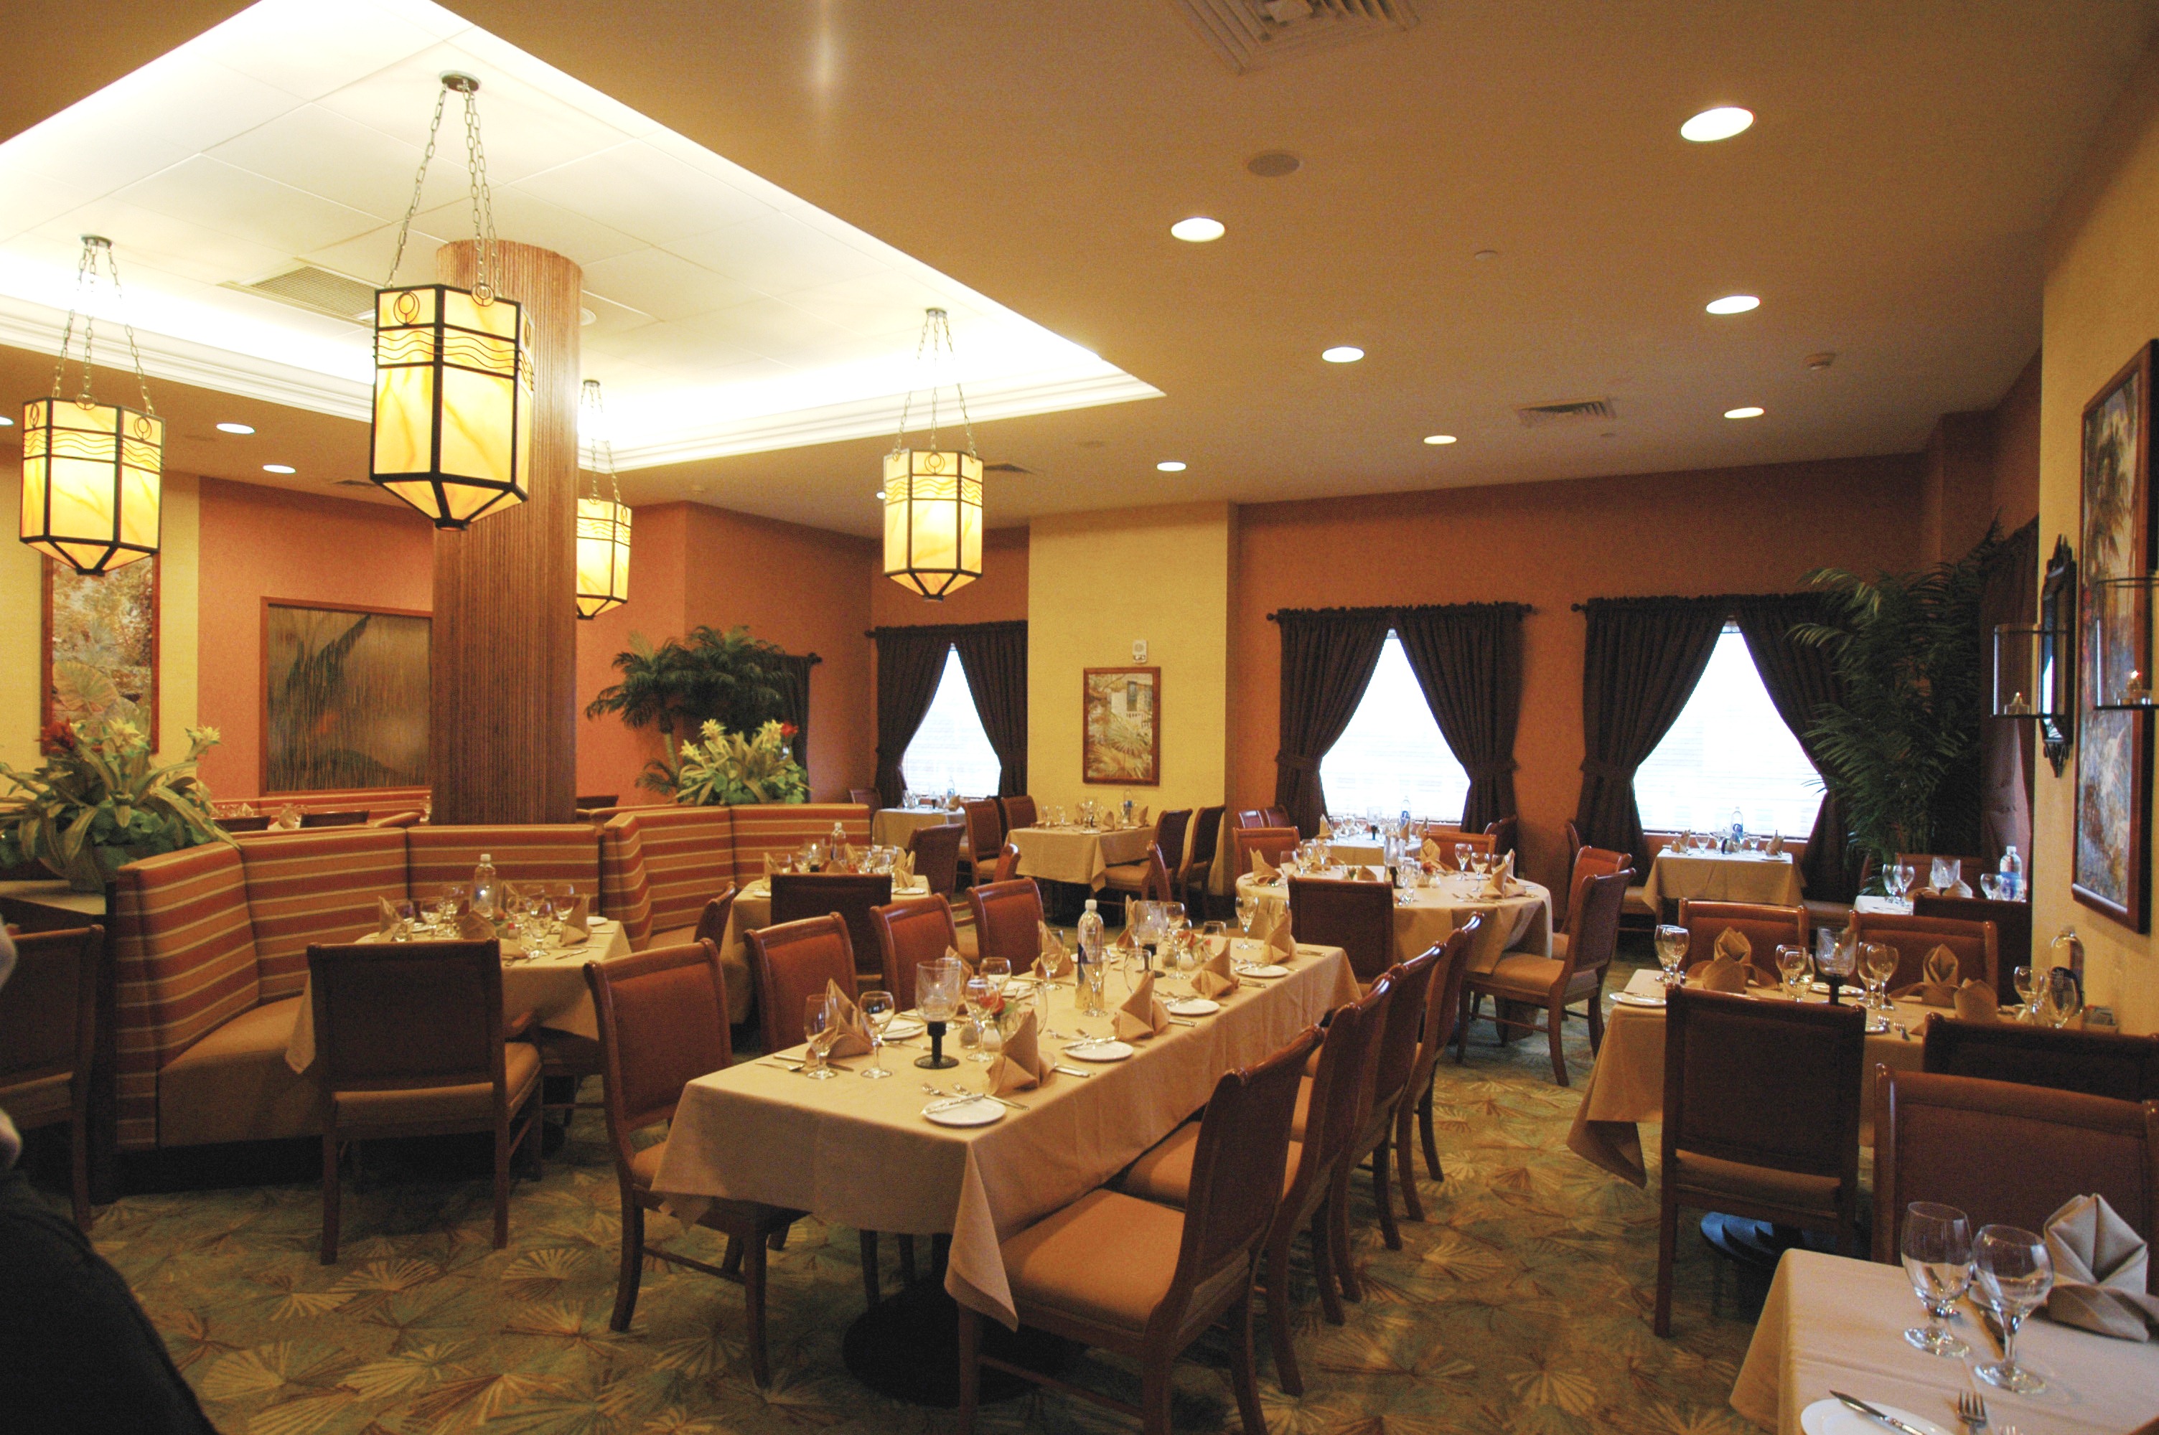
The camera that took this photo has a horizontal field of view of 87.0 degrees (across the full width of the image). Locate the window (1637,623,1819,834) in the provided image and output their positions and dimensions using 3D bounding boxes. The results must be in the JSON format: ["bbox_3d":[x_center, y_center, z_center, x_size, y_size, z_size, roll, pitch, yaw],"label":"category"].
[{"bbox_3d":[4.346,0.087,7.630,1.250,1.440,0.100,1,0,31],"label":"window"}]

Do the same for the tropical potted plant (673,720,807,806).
[{"bbox_3d":[-1.891,0.306,6.353,0.680,0.570,0.600,1,0,1],"label":"tropical potted plant"}]

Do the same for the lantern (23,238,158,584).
[{"bbox_3d":[-3.882,-1.231,4.492,0.430,1.300,0.390,1,1,31],"label":"lantern"}]

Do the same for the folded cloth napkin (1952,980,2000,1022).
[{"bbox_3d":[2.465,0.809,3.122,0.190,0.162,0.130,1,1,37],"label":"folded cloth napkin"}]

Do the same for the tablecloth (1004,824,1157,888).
[{"bbox_3d":[0.134,1.049,9.067,0.840,0.370,1.280,1,0,31],"label":"tablecloth"}]

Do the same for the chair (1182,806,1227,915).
[{"bbox_3d":[0.792,1.170,9.023,0.630,0.940,0.470,1,0,31],"label":"chair"}]

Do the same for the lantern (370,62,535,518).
[{"bbox_3d":[-2.089,-1.391,3.820,0.440,1.505,0.500,1,0,44],"label":"lantern"}]

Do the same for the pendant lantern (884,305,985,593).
[{"bbox_3d":[-0.759,-1.377,5.984,0.500,1.509,0.440,1,0,-8],"label":"pendant lantern"}]

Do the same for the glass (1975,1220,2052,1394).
[{"bbox_3d":[1.208,0.764,1.473,0.080,0.187,0.080,1,1,31],"label":"glass"}]

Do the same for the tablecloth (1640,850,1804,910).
[{"bbox_3d":[4.169,1.067,7.360,0.890,0.345,0.820,1,0,31],"label":"tablecloth"}]

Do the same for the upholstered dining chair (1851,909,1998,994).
[{"bbox_3d":[2.947,1.216,3.939,0.470,0.940,0.630,1,0,31],"label":"upholstered dining chair"}]

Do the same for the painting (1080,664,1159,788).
[{"bbox_3d":[0.349,0.083,9.983,0.775,1.025,0.040,1,0,31],"label":"painting"}]

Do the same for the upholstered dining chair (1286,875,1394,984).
[{"bbox_3d":[1.165,1.140,4.995,0.440,0.953,0.650,1,1,18],"label":"upholstered dining chair"}]

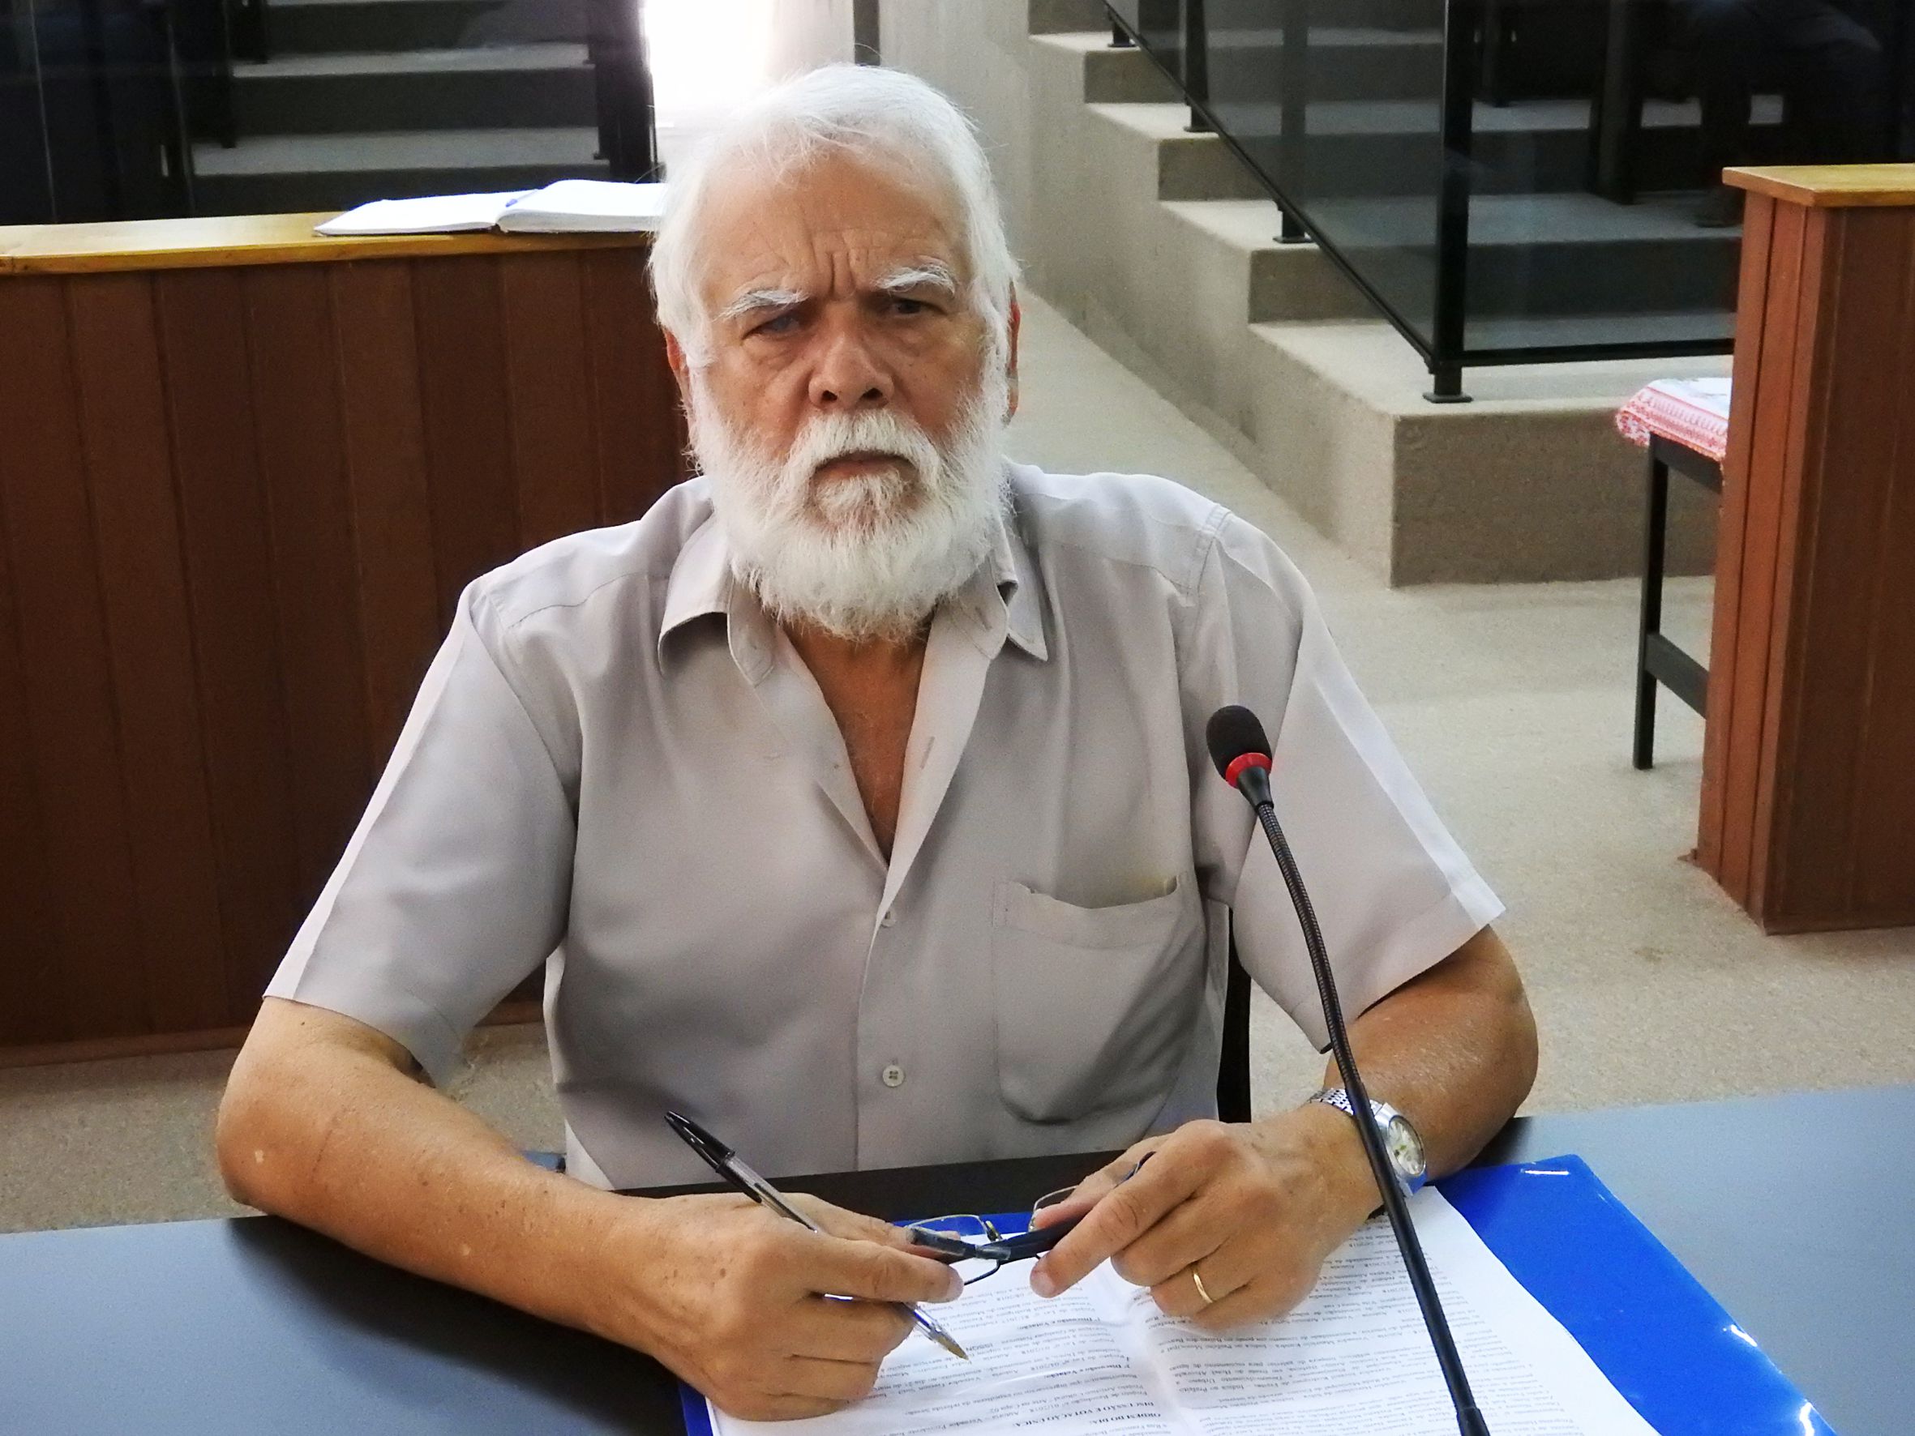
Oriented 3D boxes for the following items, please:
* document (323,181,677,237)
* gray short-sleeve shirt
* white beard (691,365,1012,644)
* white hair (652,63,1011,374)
[{"bbox_3d":[-0.518,-0.608,3.268,0.410,0.030,0.280,-1,18,0],"label":"document"},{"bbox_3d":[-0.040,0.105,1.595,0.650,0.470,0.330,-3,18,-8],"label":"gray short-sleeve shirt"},{"bbox_3d":[-0.054,-0.102,1.387,0.160,0.138,0.115,-4,11,-4],"label":"white beard"},{"bbox_3d":[-0.065,-0.250,1.460,0.188,0.180,0.195,-4,11,-4],"label":"white hair"}]

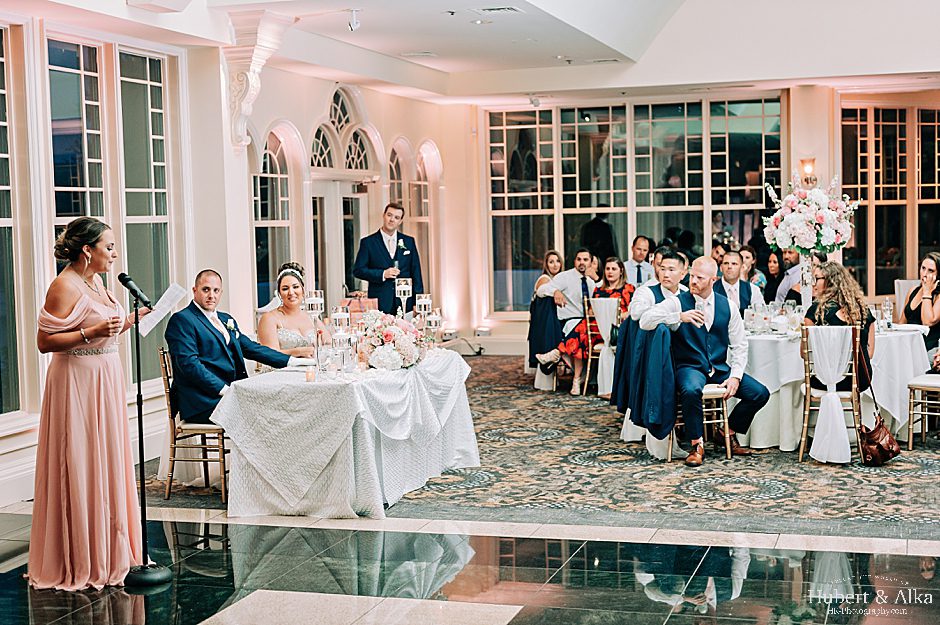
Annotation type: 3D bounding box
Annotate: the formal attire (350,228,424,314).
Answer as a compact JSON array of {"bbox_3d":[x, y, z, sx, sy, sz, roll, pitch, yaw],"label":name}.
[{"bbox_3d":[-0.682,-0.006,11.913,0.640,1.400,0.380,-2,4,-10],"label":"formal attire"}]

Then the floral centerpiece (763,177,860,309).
[{"bbox_3d":[2.474,-0.439,9.858,0.670,1.120,0.690,0,4,17],"label":"floral centerpiece"}]

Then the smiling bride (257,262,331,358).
[{"bbox_3d":[-1.068,0.363,9.220,0.600,1.390,0.740,-5,5,-40],"label":"smiling bride"}]

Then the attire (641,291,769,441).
[{"bbox_3d":[1.592,0.345,9.072,0.780,1.020,0.580,-3,4,-18],"label":"attire"}]

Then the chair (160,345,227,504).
[{"bbox_3d":[-1.574,0.660,8.274,0.440,0.915,0.410,0,4,25],"label":"chair"}]

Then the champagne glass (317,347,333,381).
[{"bbox_3d":[-0.819,0.275,7.640,0.075,0.195,0.075,0,4,17],"label":"champagne glass"}]

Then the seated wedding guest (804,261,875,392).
[{"bbox_3d":[2.472,0.309,9.076,0.500,1.280,0.720,-1,4,9],"label":"seated wedding guest"}]

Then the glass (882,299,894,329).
[{"bbox_3d":[3.084,0.007,10.010,0.080,0.230,0.080,-1,4,0],"label":"glass"}]

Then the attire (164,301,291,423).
[{"bbox_3d":[-1.418,0.482,8.268,0.820,1.060,0.680,1,4,35],"label":"attire"}]

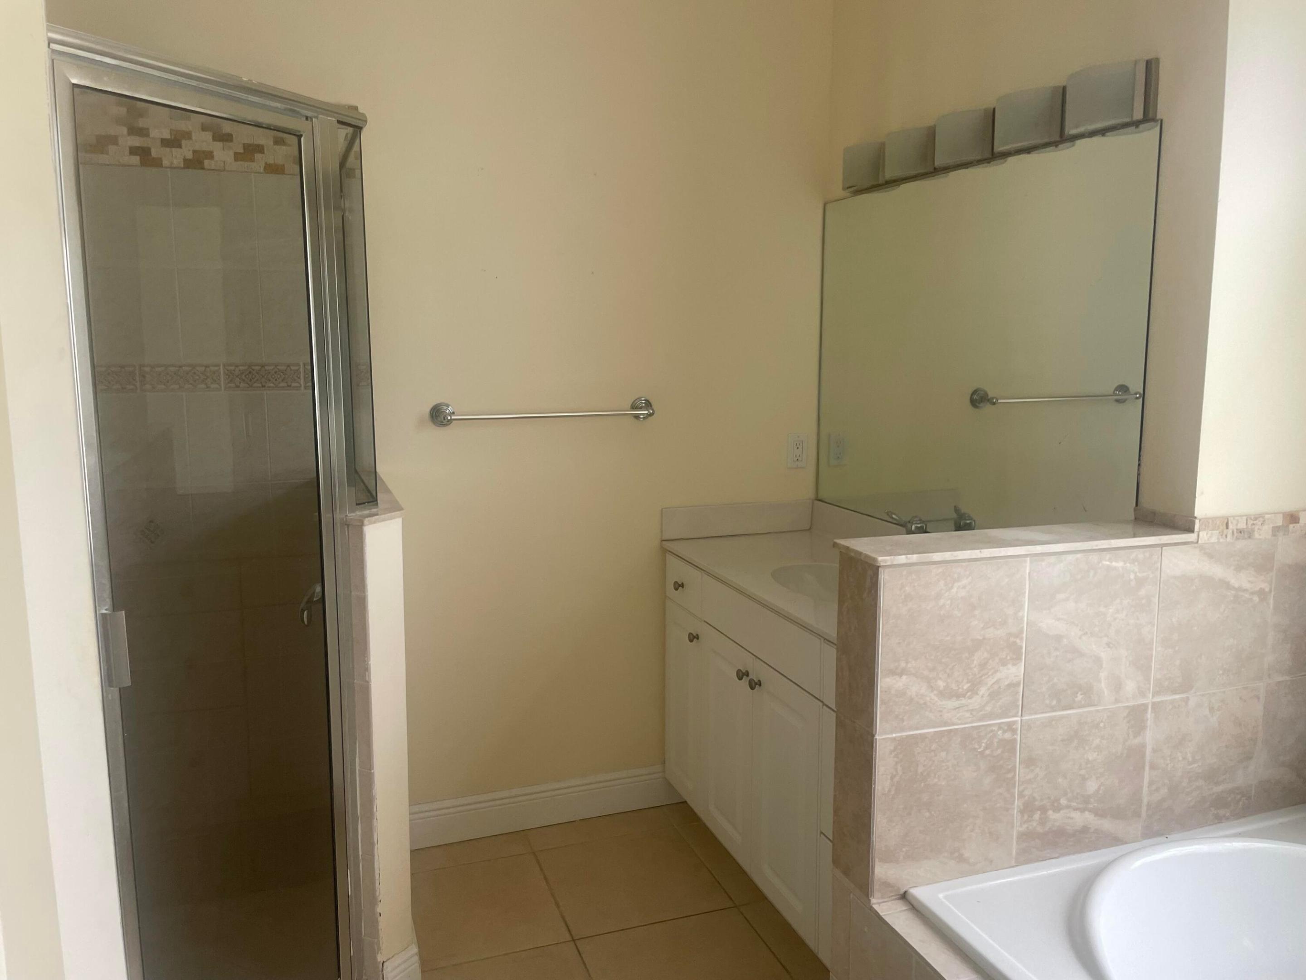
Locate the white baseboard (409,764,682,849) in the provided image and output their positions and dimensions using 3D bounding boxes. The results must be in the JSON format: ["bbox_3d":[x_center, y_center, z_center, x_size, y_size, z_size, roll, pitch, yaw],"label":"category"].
[{"bbox_3d":[-0.333,0.984,3.070,0.936,0.139,0.016,-3,9,-20],"label":"white baseboard"}]

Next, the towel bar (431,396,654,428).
[{"bbox_3d":[-0.305,-0.226,2.863,0.672,0.069,0.075,-3,9,-20],"label":"towel bar"}]

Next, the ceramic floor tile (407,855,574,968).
[{"bbox_3d":[-0.471,1.125,2.637,0.406,0.010,0.459,-3,9,-20],"label":"ceramic floor tile"}]

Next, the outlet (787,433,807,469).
[{"bbox_3d":[0.474,-0.127,3.200,0.071,0.115,0.008,-3,9,-20],"label":"outlet"}]

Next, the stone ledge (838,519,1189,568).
[{"bbox_3d":[0.684,0.096,1.832,0.706,0.018,0.146,-3,9,-20],"label":"stone ledge"}]

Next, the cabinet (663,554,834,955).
[{"bbox_3d":[0.512,0.688,2.650,0.536,0.839,1.287,-3,9,-20],"label":"cabinet"}]

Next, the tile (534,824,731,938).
[{"bbox_3d":[-0.065,1.104,2.783,0.447,0.010,0.461,-3,9,-20],"label":"tile"}]

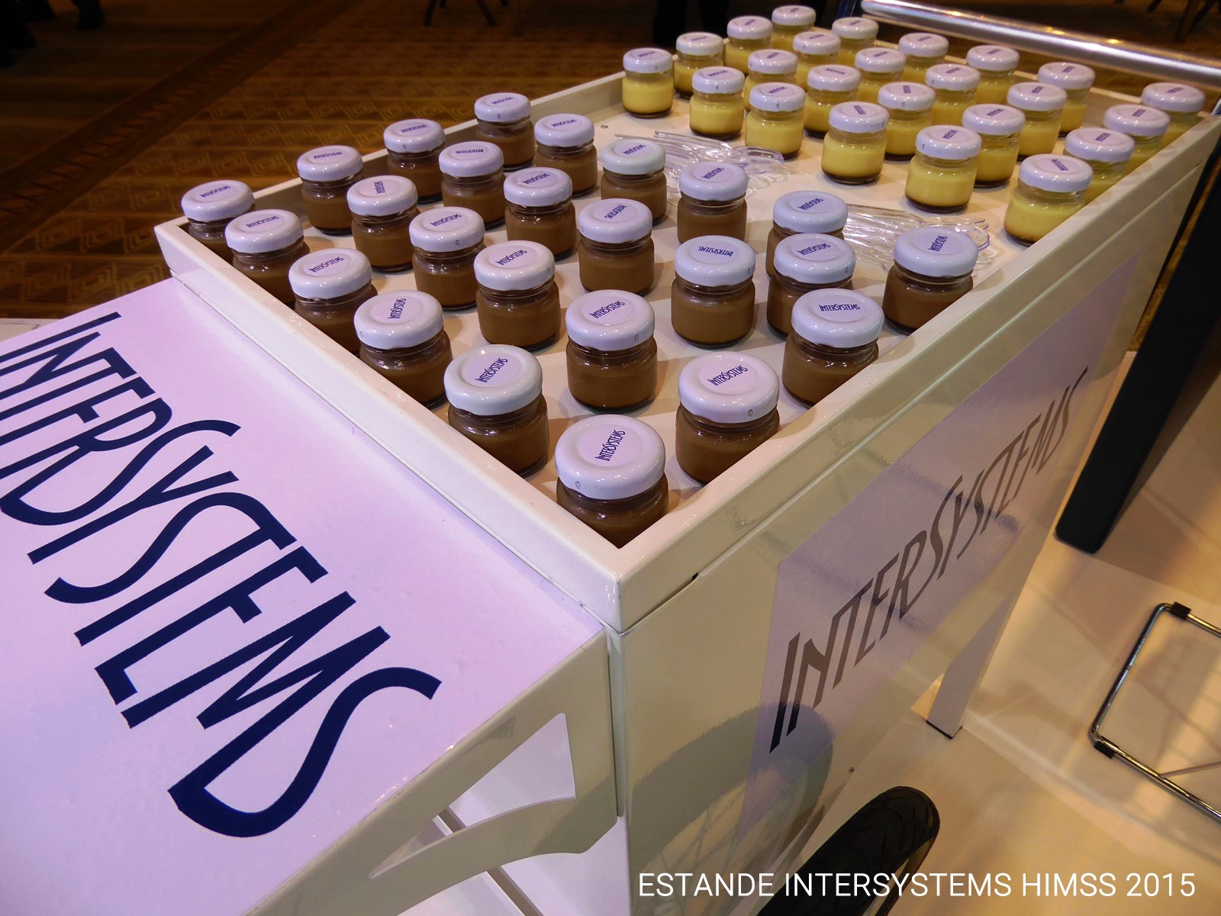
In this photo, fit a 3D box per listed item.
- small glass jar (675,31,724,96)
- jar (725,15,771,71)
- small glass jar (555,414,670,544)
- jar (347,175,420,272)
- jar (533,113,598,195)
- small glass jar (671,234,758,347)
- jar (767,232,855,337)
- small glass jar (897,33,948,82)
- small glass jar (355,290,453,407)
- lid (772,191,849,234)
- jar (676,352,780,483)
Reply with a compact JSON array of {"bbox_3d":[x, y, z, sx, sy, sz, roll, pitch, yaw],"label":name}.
[{"bbox_3d":[0.090,-0.398,0.896,0.048,0.052,0.048,-1,39,1],"label":"small glass jar"},{"bbox_3d":[0.147,-0.434,0.935,0.047,0.052,0.047,-1,39,1],"label":"jar"},{"bbox_3d":[0.001,0.014,0.383,0.048,0.054,0.048,-1,38,1],"label":"small glass jar"},{"bbox_3d":[-0.149,-0.157,0.591,0.047,0.051,0.047,-10,40,-11],"label":"jar"},{"bbox_3d":[-0.035,-0.242,0.708,0.048,0.054,0.048,-1,38,1],"label":"jar"},{"bbox_3d":[0.060,-0.097,0.512,0.047,0.051,0.047,4,39,6],"label":"small glass jar"},{"bbox_3d":[0.116,-0.098,0.513,0.047,0.051,0.047,8,40,11],"label":"jar"},{"bbox_3d":[0.305,-0.385,0.869,0.047,0.052,0.047,-1,39,1],"label":"small glass jar"},{"bbox_3d":[-0.111,-0.058,0.474,0.047,0.052,0.047,-1,39,1],"label":"small glass jar"},{"bbox_3d":[0.127,-0.157,0.557,0.046,0.011,0.046,-1,39,1],"label":"lid"},{"bbox_3d":[0.056,-0.018,0.423,0.048,0.054,0.048,-1,38,1],"label":"jar"}]

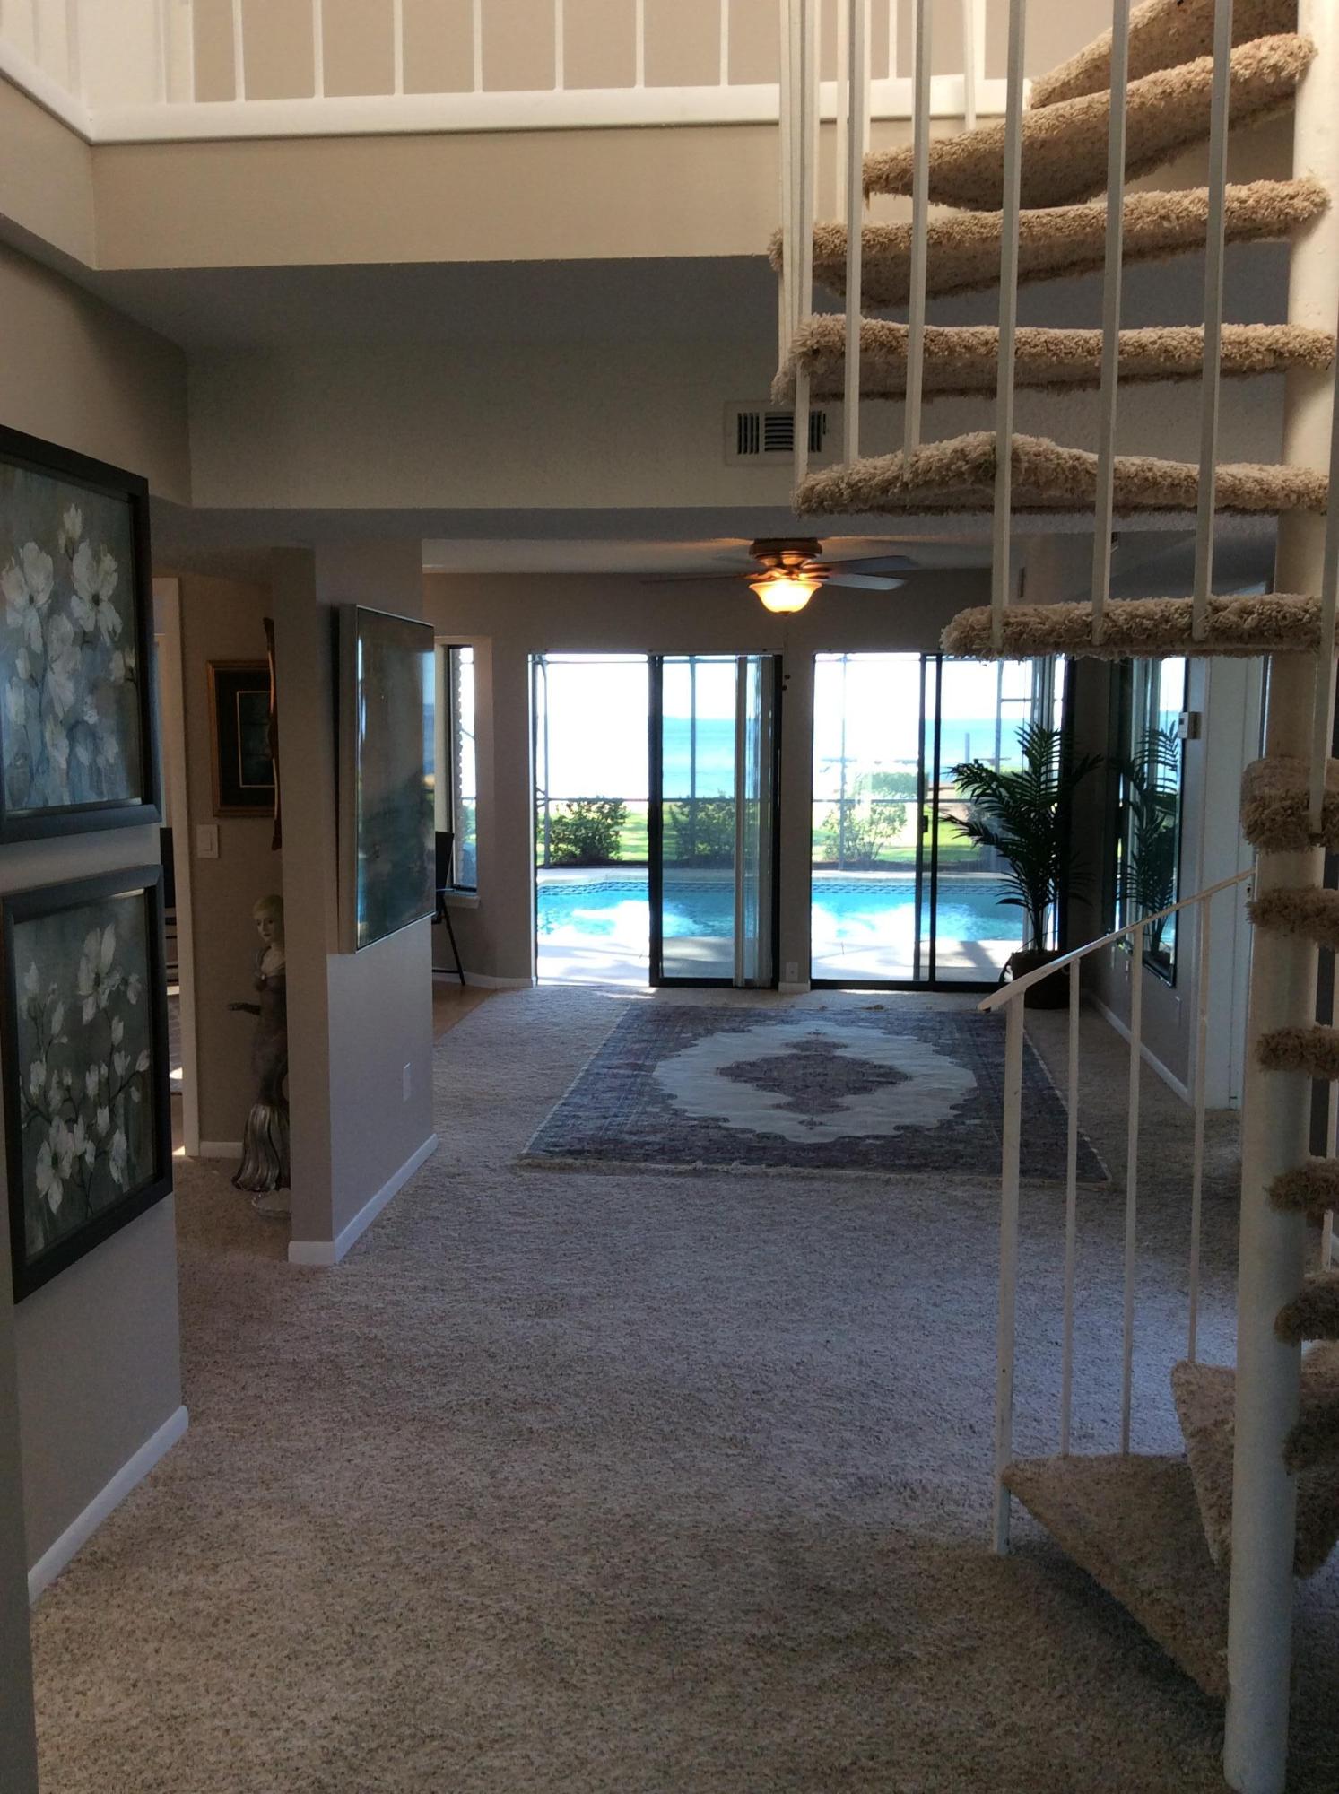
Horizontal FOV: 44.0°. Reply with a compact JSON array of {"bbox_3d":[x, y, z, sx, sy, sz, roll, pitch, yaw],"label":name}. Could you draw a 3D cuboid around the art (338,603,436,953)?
[{"bbox_3d":[-0.897,-0.389,5.308,0.065,1.006,0.956,1,6,6],"label":"art"}]

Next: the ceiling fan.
[{"bbox_3d":[0.476,-1.401,7.071,1.227,0.372,1.247,1,6,6],"label":"ceiling fan"}]

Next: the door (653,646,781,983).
[{"bbox_3d":[0.266,-0.435,9.751,0.765,1.972,0.060,1,6,6],"label":"door"}]

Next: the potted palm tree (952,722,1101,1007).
[{"bbox_3d":[1.978,-0.174,9.188,0.805,1.569,0.744,1,6,6],"label":"potted palm tree"}]

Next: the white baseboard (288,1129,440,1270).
[{"bbox_3d":[-0.985,0.977,5.517,0.151,0.075,1.318,1,6,6],"label":"white baseboard"}]

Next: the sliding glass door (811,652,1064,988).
[{"bbox_3d":[1.553,-0.424,9.631,1.469,1.982,0.101,1,6,6],"label":"sliding glass door"}]

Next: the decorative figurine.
[{"bbox_3d":[-1.264,0.502,5.443,0.322,1.031,0.292,1,6,11],"label":"decorative figurine"}]

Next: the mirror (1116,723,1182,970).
[{"bbox_3d":[2.230,-0.402,7.803,0.040,1.460,1.370,0,6,4],"label":"mirror"}]

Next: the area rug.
[{"bbox_3d":[0.658,0.790,7.506,2.113,0.015,3.340,1,6,6],"label":"area rug"}]

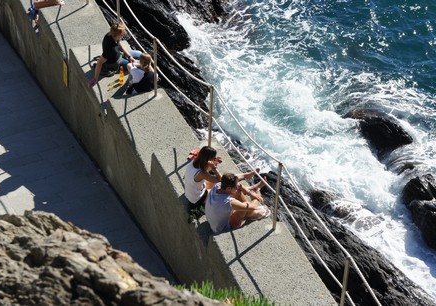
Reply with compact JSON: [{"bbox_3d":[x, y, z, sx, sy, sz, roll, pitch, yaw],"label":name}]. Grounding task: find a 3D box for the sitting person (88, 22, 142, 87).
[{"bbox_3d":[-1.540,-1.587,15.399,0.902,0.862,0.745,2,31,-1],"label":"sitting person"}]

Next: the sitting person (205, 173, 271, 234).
[{"bbox_3d":[0.252,0.534,12.049,0.931,0.804,0.441,-14,35,-25],"label":"sitting person"}]

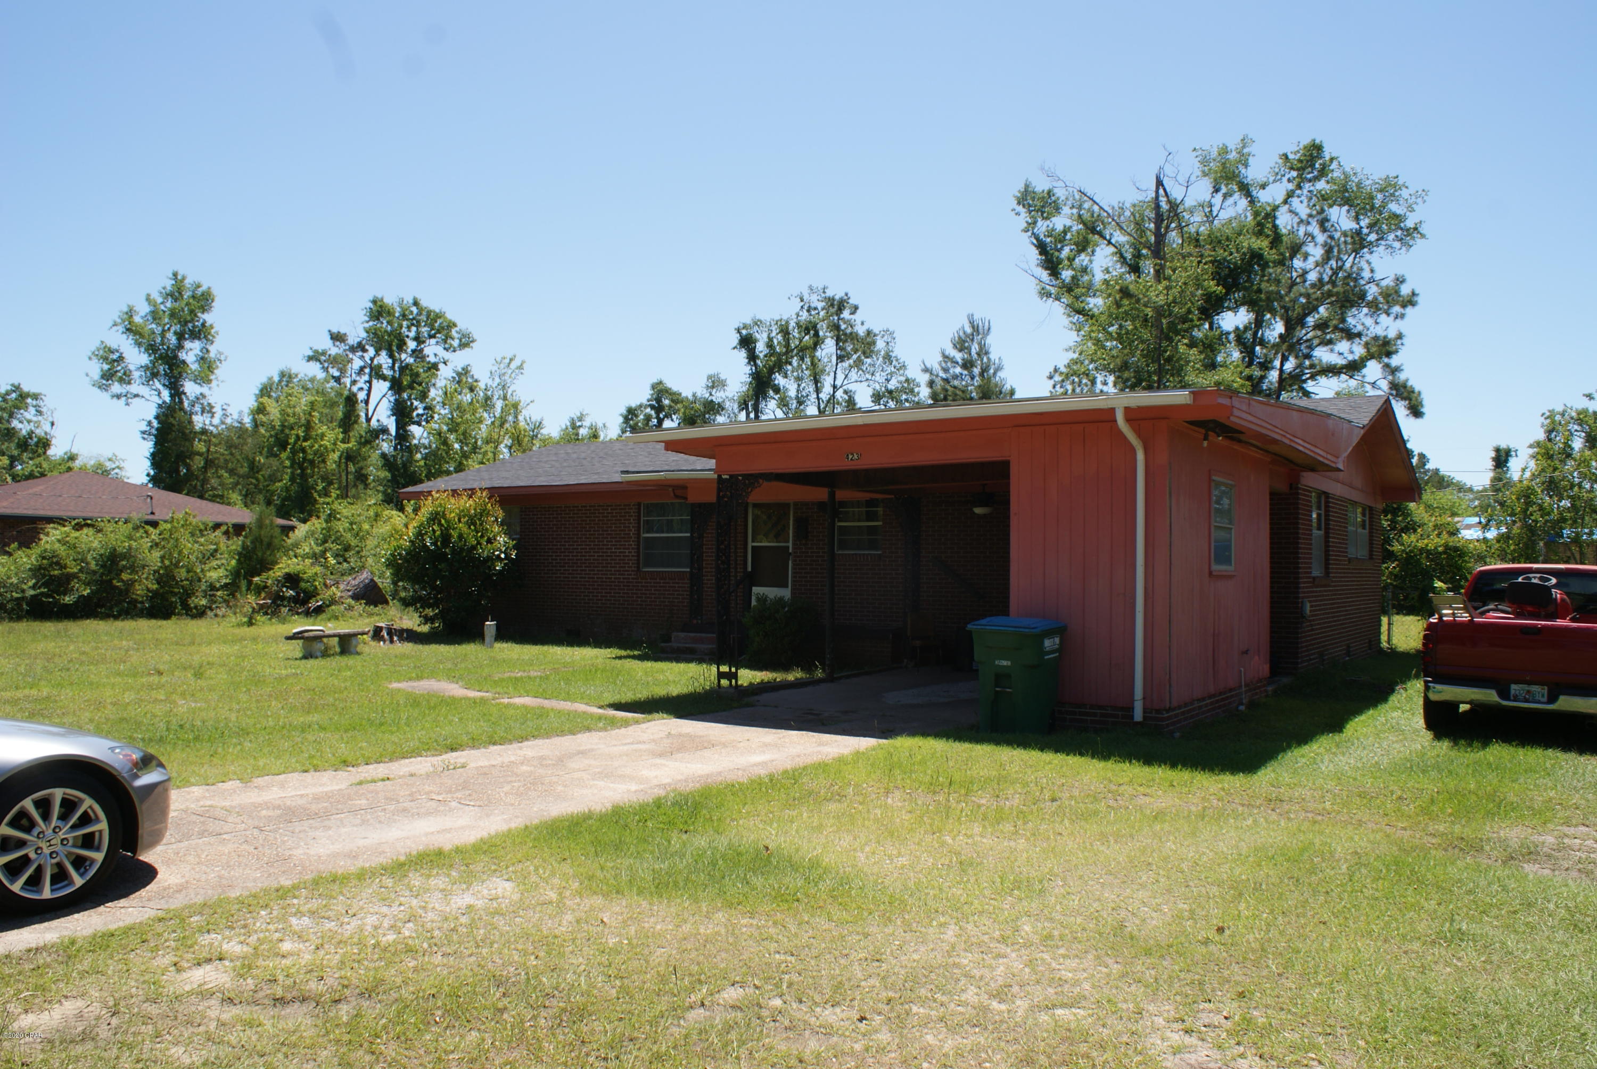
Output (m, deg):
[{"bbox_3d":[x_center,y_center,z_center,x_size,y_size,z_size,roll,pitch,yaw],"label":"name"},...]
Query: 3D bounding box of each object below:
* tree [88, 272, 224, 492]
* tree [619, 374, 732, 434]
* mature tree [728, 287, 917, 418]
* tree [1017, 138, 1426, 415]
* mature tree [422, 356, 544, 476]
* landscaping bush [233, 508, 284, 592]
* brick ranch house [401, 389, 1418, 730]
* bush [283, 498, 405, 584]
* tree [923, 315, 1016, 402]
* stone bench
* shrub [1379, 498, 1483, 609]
[{"bbox_3d":[-32.433,-5.212,60.165,6.805,16.090,6.805,1,-2,-28],"label":"tree"},{"bbox_3d":[-6.047,-2.375,58.090,6.041,10.763,6.041,1,-2,-6],"label":"tree"},{"bbox_3d":[1.024,-3.978,53.791,8.400,14.067,7.500,-1,-2,34],"label":"mature tree"},{"bbox_3d":[13.873,-5.115,39.266,13.000,15.741,11.500,-1,-2,34],"label":"tree"},{"bbox_3d":[-11.870,-1.994,44.862,4.800,9.308,4.600,-1,-2,34],"label":"mature tree"},{"bbox_3d":[-14.894,0.745,32.988,1.478,2.934,1.500,1,-2,-24],"label":"landscaping bush"},{"bbox_3d":[0.204,-0.081,21.598,18.300,4.240,15.050,-1,-2,33],"label":"brick ranch house"},{"bbox_3d":[-13.304,0.613,34.993,3.747,3.341,3.600,1,-2,-21],"label":"bush"},{"bbox_3d":[6.830,-3.003,48.107,4.308,11.673,4.308,0,-2,8],"label":"tree"},{"bbox_3d":[-7.790,1.807,19.793,1.420,0.420,0.420,2,-2,-35],"label":"stone bench"},{"bbox_3d":[19.595,0.854,36.944,3.400,3.788,3.200,-1,-2,34],"label":"shrub"}]

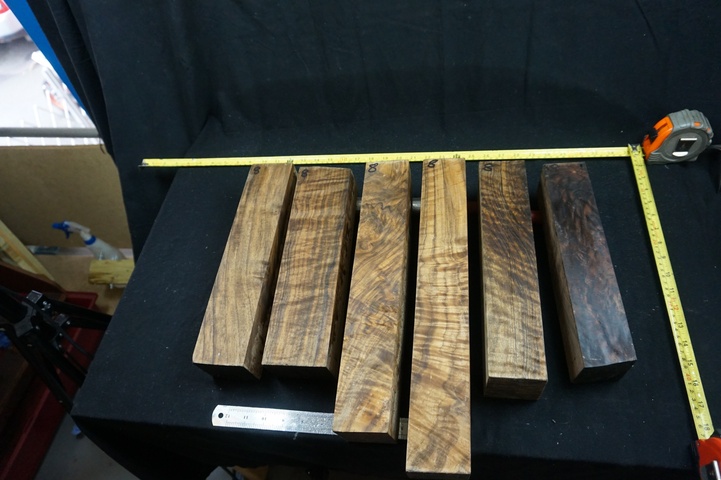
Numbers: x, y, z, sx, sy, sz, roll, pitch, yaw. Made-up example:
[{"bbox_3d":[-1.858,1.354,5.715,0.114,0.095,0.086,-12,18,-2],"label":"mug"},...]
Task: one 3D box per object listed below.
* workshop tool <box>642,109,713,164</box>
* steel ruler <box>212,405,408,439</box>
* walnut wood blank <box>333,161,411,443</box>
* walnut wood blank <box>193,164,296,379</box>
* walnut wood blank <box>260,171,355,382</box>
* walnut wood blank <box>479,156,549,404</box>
[{"bbox_3d":[0.501,-0.159,0.751,0.081,0.076,0.040,0,55,10],"label":"workshop tool"},{"bbox_3d":[-0.038,0.236,0.606,0.318,0.001,0.026,0,55,10],"label":"steel ruler"},{"bbox_3d":[0.028,0.065,0.662,0.062,0.069,0.392,-1,58,13],"label":"walnut wood blank"},{"bbox_3d":[-0.158,0.035,0.723,0.070,0.062,0.331,0,58,11],"label":"walnut wood blank"},{"bbox_3d":[-0.062,0.039,0.697,0.081,0.068,0.312,0,59,10],"label":"walnut wood blank"},{"bbox_3d":[0.199,0.040,0.652,0.063,0.074,0.324,0,57,11],"label":"walnut wood blank"}]

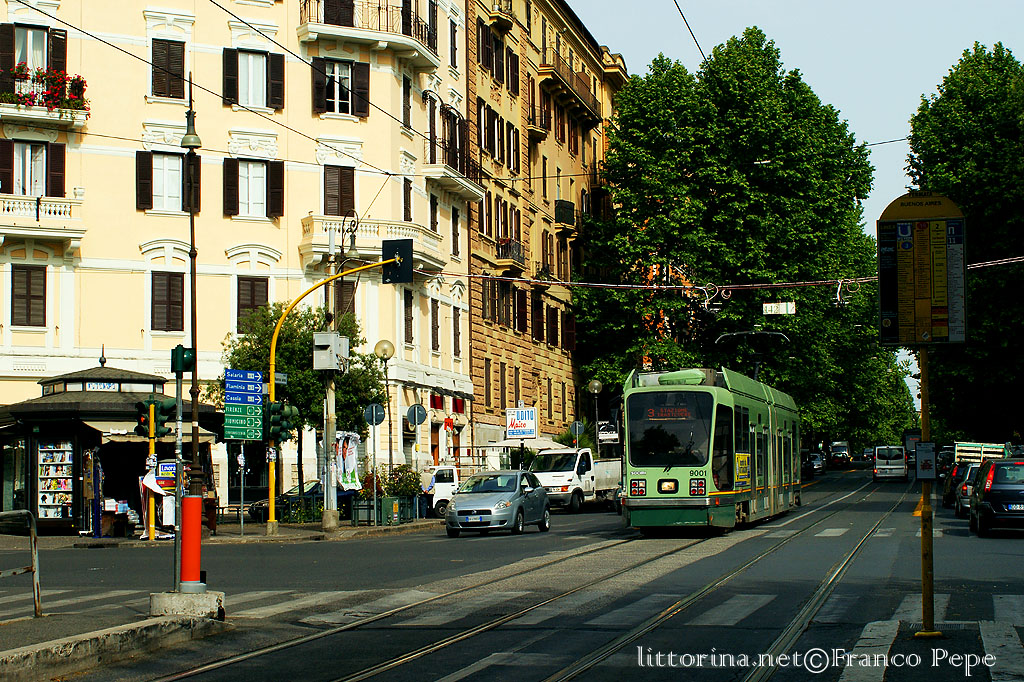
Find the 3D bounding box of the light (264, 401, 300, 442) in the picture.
[{"bbox_3d":[-5.337,1.887,39.500,0.620,0.930,0.420,2,-6,-28],"label":"light"}]

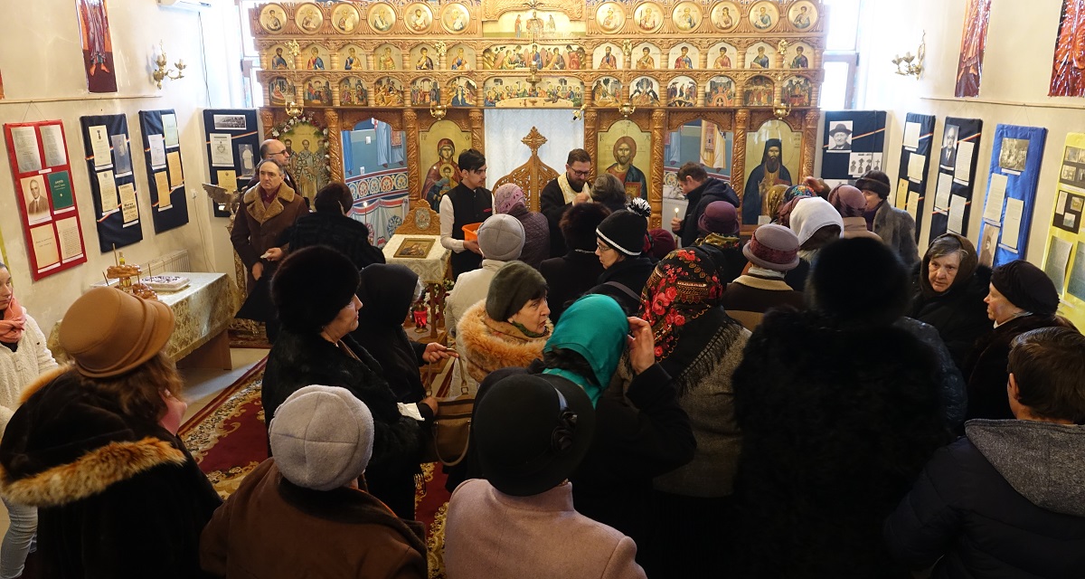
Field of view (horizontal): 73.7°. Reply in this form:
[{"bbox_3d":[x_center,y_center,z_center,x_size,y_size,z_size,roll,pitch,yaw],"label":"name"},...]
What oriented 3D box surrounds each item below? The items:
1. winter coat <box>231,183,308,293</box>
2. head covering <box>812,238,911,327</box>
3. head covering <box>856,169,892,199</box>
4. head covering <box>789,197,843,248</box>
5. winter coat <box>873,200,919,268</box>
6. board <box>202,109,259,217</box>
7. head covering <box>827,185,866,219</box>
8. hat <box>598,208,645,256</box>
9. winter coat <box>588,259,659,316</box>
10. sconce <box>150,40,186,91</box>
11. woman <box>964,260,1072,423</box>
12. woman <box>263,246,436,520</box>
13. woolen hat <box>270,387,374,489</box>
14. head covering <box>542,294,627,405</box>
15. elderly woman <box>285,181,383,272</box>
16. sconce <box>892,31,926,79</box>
[{"bbox_3d":[-2.173,-0.395,5.803,0.600,0.950,0.360,-2,16,-8],"label":"winter coat"},{"bbox_3d":[0.952,-0.023,2.172,0.290,0.230,0.290,-1,15,-5],"label":"head covering"},{"bbox_3d":[2.239,-0.713,4.905,0.250,0.180,0.220,-8,17,-26],"label":"head covering"},{"bbox_3d":[1.447,-0.361,3.840,0.230,0.260,0.260,-7,17,-24],"label":"head covering"},{"bbox_3d":[2.744,-0.207,5.783,0.420,1.000,0.500,2,15,6],"label":"winter coat"},{"bbox_3d":[-2.891,-1.184,6.839,0.495,1.000,0.050,0,16,1],"label":"board"},{"bbox_3d":[1.862,-0.544,4.414,0.230,0.190,0.240,-1,20,-26],"label":"head covering"},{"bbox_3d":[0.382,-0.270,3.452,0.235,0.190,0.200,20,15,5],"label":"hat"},{"bbox_3d":[0.418,0.297,3.605,0.390,0.920,0.500,14,21,41],"label":"winter coat"},{"bbox_3d":[-3.145,-1.881,6.068,0.210,0.420,0.340,1,15,3],"label":"sconce"},{"bbox_3d":[1.803,0.684,2.835,0.420,1.620,0.500,11,19,35],"label":"woman"},{"bbox_3d":[-0.707,0.679,2.743,0.500,1.680,0.520,-9,18,-31],"label":"woman"},{"bbox_3d":[-0.506,0.333,1.650,0.240,0.200,0.250,0,15,0],"label":"woolen hat"},{"bbox_3d":[0.135,0.176,2.220,0.230,0.310,0.270,12,19,36],"label":"head covering"},{"bbox_3d":[-1.361,0.093,4.840,0.580,1.616,0.420,5,17,18],"label":"elderly woman"},{"bbox_3d":[3.032,-1.936,5.980,0.210,0.430,0.340,1,15,3],"label":"sconce"}]

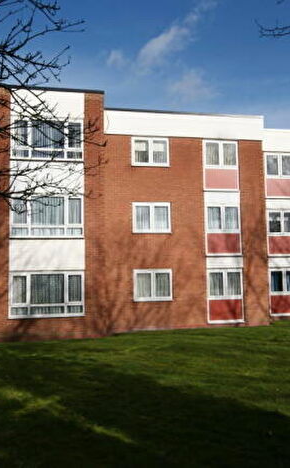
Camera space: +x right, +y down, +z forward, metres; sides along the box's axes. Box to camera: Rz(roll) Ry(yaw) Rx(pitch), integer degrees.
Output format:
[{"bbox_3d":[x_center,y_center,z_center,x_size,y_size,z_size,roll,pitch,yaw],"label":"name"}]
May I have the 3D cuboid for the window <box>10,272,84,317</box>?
[{"bbox_3d":[-3.195,1.995,14.087,2.436,1.491,0.100,0,-5,-9],"label":"window"}]

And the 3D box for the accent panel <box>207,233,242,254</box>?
[{"bbox_3d":[3.173,0.385,17.104,1.419,0.829,0.060,0,-5,-9],"label":"accent panel"}]

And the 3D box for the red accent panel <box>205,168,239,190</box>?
[{"bbox_3d":[3.090,-2.195,17.233,1.471,0.883,0.080,0,-5,-10],"label":"red accent panel"}]

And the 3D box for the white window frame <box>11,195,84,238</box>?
[{"bbox_3d":[-3.223,-0.612,14.148,2.385,1.452,0.100,0,-5,-10],"label":"white window frame"}]

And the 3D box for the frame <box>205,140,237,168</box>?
[{"bbox_3d":[3.028,-3.173,17.154,1.462,1.139,0.100,0,-5,-10],"label":"frame"}]

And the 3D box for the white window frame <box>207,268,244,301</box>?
[{"bbox_3d":[3.112,1.955,16.706,1.462,1.139,0.100,0,-5,-10],"label":"white window frame"}]

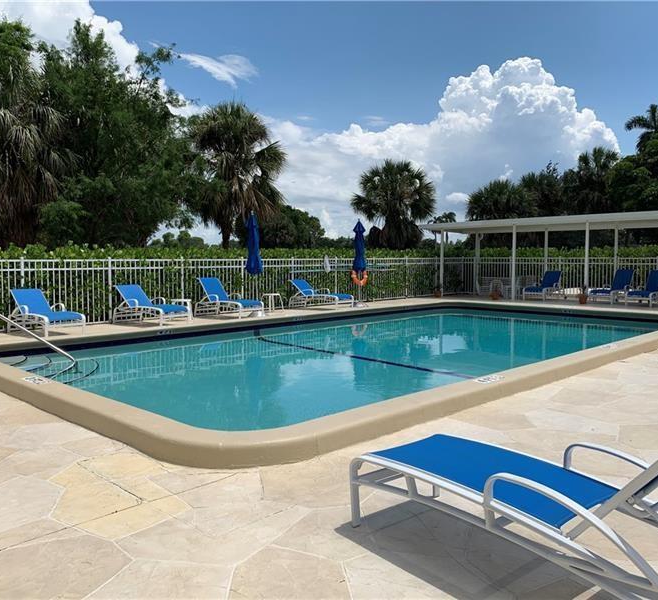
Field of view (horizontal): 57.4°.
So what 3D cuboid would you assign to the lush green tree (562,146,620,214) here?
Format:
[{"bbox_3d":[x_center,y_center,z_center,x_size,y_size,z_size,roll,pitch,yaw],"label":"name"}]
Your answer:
[{"bbox_3d":[15.754,-5.102,35.723,3.500,7.920,3.500,0,4,0],"label":"lush green tree"}]

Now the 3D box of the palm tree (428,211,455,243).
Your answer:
[{"bbox_3d":[18.879,-10.300,99.514,4.400,8.970,4.000,0,4,0],"label":"palm tree"}]

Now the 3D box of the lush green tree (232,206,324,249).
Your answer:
[{"bbox_3d":[-4.393,-5.256,51.754,8.000,5.890,7.500,0,4,0],"label":"lush green tree"}]

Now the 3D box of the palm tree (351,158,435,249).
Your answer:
[{"bbox_3d":[2.986,-3.534,27.816,4.000,5.950,4.000,0,4,0],"label":"palm tree"}]

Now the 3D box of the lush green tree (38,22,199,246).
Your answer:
[{"bbox_3d":[-6.927,-4.471,19.726,5.700,9.000,5.700,0,4,0],"label":"lush green tree"}]

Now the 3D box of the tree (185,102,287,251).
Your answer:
[{"bbox_3d":[-3.560,-4.019,23.770,3.800,7.510,3.800,0,4,0],"label":"tree"}]

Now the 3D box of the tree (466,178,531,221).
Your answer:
[{"bbox_3d":[9.283,-3.763,32.813,3.700,5.670,3.700,0,4,0],"label":"tree"}]

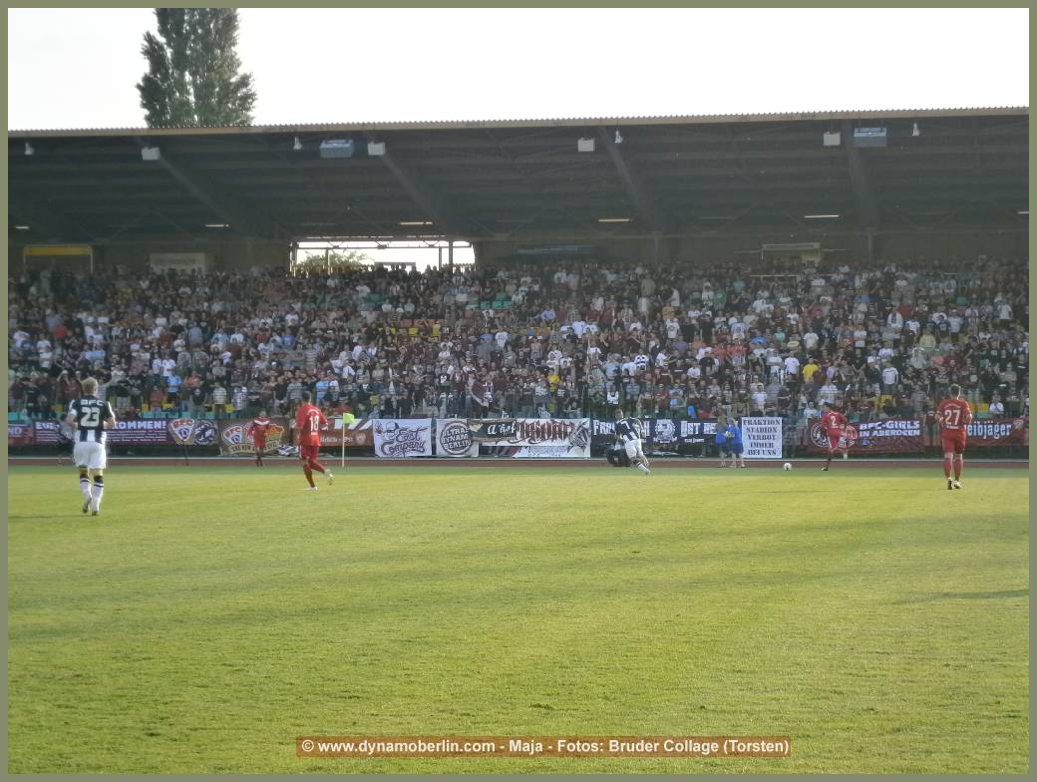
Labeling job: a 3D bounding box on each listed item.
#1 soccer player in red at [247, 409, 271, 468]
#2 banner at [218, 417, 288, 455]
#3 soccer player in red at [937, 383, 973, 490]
[{"bbox_3d":[-7.432,1.356,75.000,0.600,1.653,0.380,0,-1,-3],"label":"soccer player in red"},{"bbox_3d":[-9.036,1.568,89.256,2.515,1.295,0.050,0,-1,11],"label":"banner"},{"bbox_3d":[7.568,0.802,45.300,0.600,1.828,0.500,0,-1,5],"label":"soccer player in red"}]

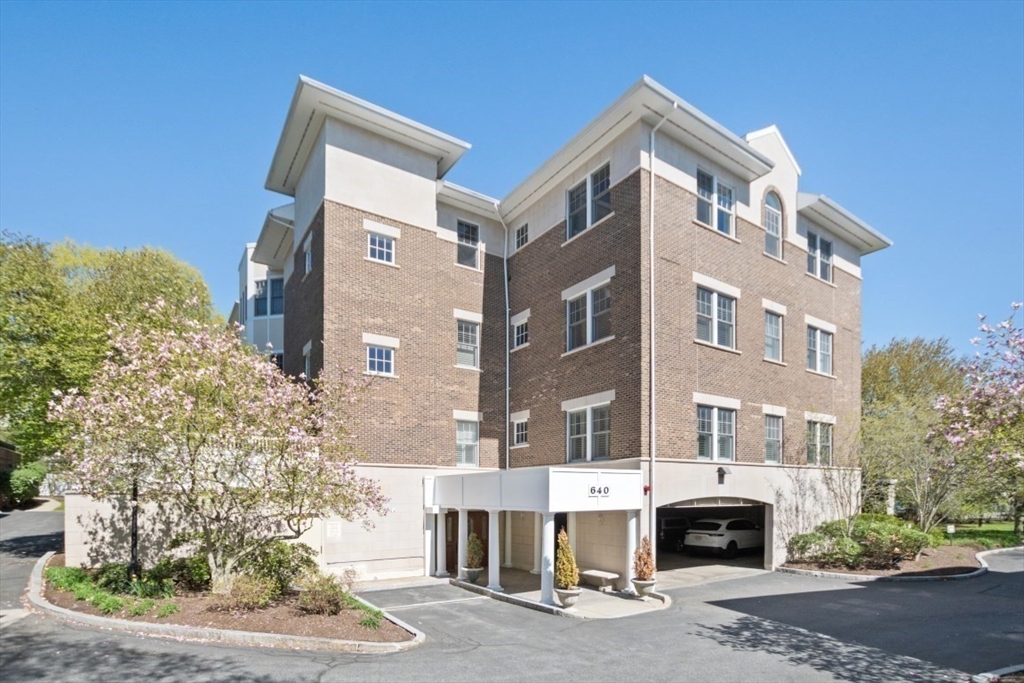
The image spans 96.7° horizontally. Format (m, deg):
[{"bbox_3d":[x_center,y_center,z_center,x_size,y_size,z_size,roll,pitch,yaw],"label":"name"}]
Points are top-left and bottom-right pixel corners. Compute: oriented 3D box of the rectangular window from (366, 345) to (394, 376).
[{"bbox_3d":[-4.550,0.660,15.732,0.941,0.931,0.150,4,-7,-30],"label":"rectangular window"}]

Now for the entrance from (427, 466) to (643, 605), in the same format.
[{"bbox_3d":[0.305,5.661,14.438,3.264,3.366,6.477,6,-11,-33],"label":"entrance"}]

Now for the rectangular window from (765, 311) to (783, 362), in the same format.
[{"bbox_3d":[9.475,-0.181,16.449,1.071,1.735,0.150,6,-11,-33],"label":"rectangular window"}]

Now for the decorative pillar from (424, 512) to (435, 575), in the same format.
[{"bbox_3d":[-3.046,7.504,16.866,0.298,2.287,0.266,6,-12,-32],"label":"decorative pillar"}]

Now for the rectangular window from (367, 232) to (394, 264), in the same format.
[{"bbox_3d":[-4.676,-3.337,16.332,0.989,0.936,0.150,6,-12,-32],"label":"rectangular window"}]

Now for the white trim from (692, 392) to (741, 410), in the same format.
[{"bbox_3d":[6.875,1.996,15.263,2.606,0.319,0.140,6,-12,-32],"label":"white trim"}]

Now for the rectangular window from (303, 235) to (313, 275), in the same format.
[{"bbox_3d":[-7.467,-3.202,16.797,0.150,1.216,1.286,5,-8,-37],"label":"rectangular window"}]

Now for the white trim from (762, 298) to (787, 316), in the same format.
[{"bbox_3d":[9.539,-1.232,16.488,1.555,0.322,0.120,6,-11,-33],"label":"white trim"}]

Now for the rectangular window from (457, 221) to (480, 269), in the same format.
[{"bbox_3d":[-1.709,-3.794,17.866,0.997,1.743,0.150,4,-7,-30],"label":"rectangular window"}]

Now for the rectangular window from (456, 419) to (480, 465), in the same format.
[{"bbox_3d":[-1.611,3.802,16.913,0.918,1.710,0.150,6,-11,-33],"label":"rectangular window"}]

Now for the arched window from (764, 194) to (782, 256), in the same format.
[{"bbox_3d":[9.475,-4.211,16.449,1.071,2.385,0.150,6,-11,-33],"label":"arched window"}]

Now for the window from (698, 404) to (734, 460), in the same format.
[{"bbox_3d":[6.537,2.932,14.682,1.911,1.705,0.150,4,-7,-30],"label":"window"}]

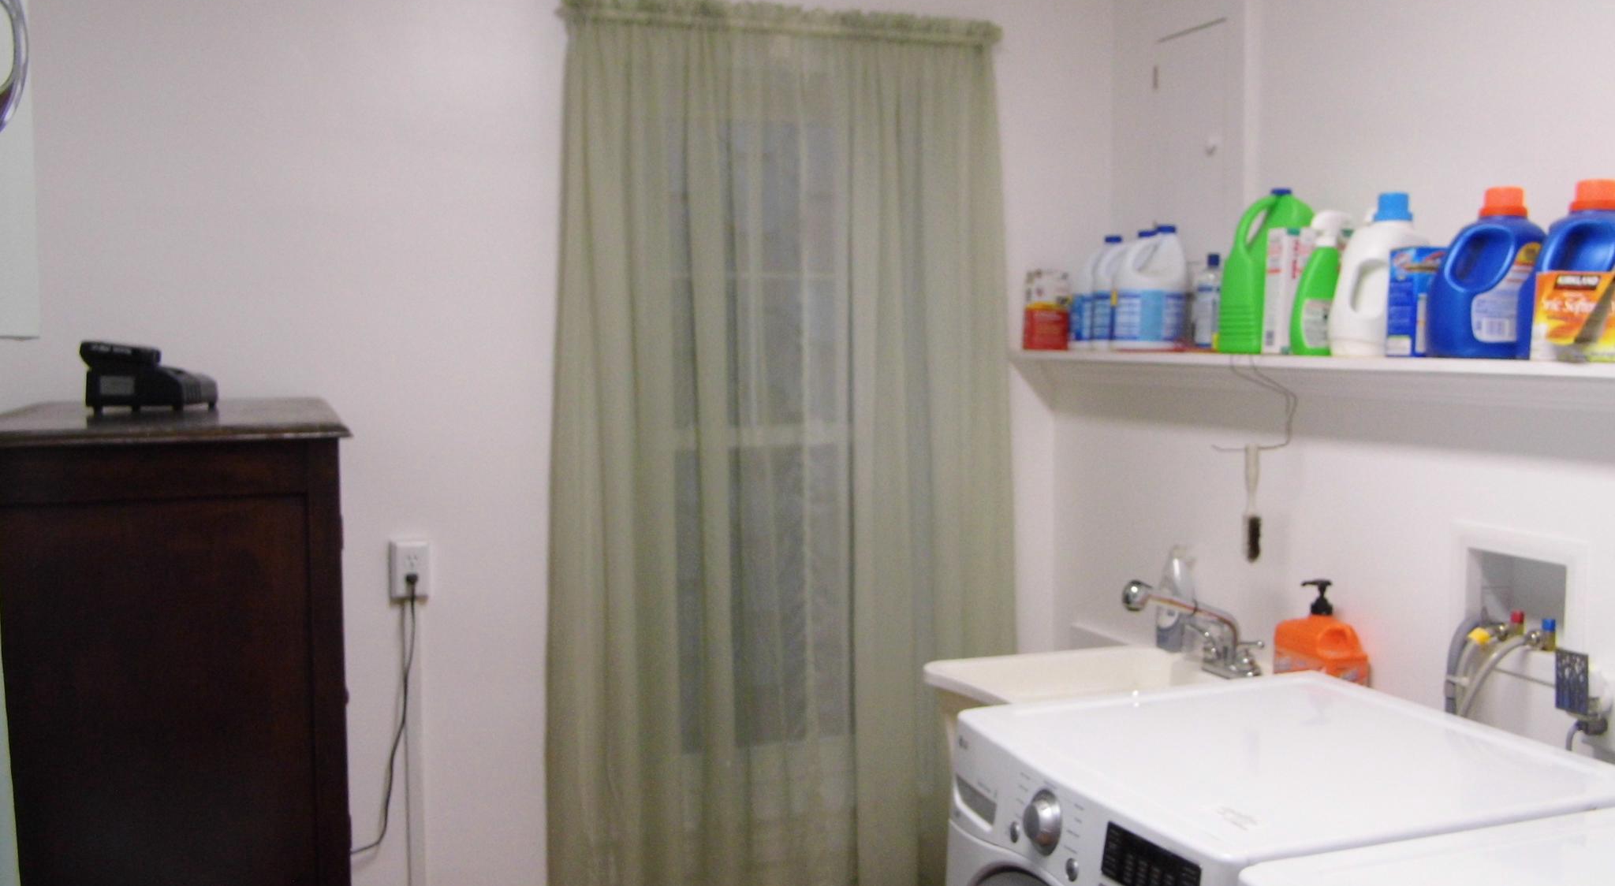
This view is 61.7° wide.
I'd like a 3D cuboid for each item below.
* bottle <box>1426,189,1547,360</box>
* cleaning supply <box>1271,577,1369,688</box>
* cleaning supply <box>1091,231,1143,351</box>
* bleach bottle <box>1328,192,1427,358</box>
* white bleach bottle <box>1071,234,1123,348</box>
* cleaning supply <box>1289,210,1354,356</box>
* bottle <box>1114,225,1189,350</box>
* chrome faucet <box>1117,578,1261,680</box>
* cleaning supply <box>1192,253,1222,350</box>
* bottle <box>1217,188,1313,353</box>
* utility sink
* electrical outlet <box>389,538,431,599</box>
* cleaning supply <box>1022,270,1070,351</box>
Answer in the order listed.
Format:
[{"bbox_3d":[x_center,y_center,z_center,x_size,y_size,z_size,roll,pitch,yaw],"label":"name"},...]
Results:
[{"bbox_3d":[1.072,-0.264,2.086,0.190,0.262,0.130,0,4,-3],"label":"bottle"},{"bbox_3d":[0.912,0.348,2.428,0.105,0.240,0.135,-2,4,-21],"label":"cleaning supply"},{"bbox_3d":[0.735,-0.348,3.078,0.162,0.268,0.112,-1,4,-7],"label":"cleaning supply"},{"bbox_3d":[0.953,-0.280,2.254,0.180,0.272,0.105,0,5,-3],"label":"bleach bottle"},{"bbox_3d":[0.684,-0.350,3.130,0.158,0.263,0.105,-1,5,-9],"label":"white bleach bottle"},{"bbox_3d":[0.939,-0.292,2.470,0.108,0.268,0.065,3,5,38],"label":"cleaning supply"},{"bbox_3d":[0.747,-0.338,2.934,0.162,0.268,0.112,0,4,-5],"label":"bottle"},{"bbox_3d":[0.723,0.348,2.602,0.260,0.200,0.190,-2,4,-21],"label":"chrome faucet"},{"bbox_3d":[0.813,-0.284,2.709,0.078,0.192,0.065,0,5,3],"label":"cleaning supply"},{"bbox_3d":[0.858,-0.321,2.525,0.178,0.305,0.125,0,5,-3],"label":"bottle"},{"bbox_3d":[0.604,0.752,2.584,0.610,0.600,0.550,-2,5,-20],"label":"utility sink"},{"bbox_3d":[-0.811,0.258,2.762,0.078,0.120,0.035,-2,5,-20],"label":"electrical outlet"},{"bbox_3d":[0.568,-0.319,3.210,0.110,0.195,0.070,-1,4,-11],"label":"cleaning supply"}]

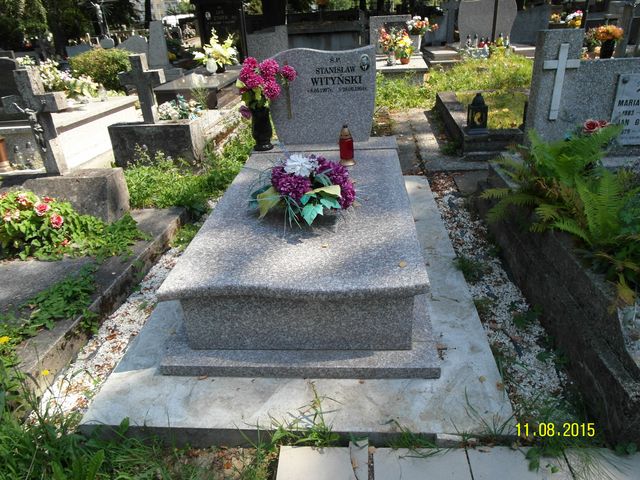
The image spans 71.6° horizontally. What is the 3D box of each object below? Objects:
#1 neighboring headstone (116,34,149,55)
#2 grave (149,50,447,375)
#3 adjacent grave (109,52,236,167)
[{"bbox_3d":[-4.057,-4.187,9.600,0.700,0.850,0.250,-1,29,6],"label":"neighboring headstone"},{"bbox_3d":[-0.051,-0.393,2.474,1.163,1.069,2.035,-1,29,6],"label":"grave"},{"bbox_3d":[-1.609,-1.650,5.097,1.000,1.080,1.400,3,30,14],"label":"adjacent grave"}]

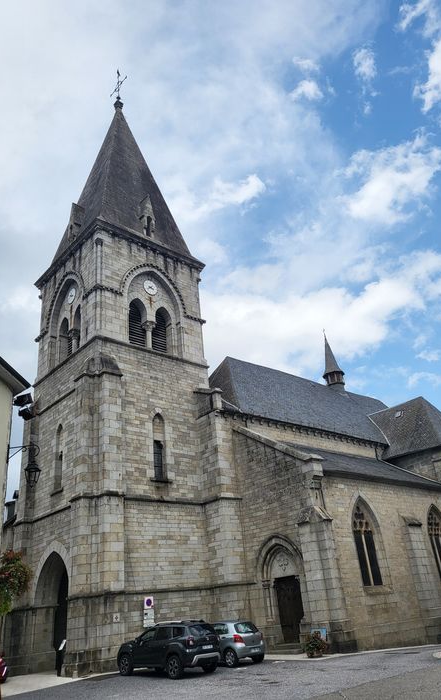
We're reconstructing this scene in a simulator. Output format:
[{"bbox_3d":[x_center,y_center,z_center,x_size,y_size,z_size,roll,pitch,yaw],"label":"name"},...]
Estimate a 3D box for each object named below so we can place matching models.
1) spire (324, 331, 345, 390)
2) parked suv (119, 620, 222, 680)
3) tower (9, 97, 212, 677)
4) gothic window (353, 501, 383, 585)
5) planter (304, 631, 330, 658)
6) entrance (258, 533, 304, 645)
[{"bbox_3d":[10.516,1.051,50.257,2.100,6.100,2.100,17,-33,-39],"label":"spire"},{"bbox_3d":[-1.930,10.880,19.200,4.340,1.680,1.850,-27,-32,37],"label":"parked suv"},{"bbox_3d":[-6.716,-3.035,34.583,8.900,40.600,9.200,17,-33,-39],"label":"tower"},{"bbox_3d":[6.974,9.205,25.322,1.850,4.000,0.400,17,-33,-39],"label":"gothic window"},{"bbox_3d":[3.691,11.437,20.498,0.920,0.950,0.920,17,-33,-39],"label":"planter"},{"bbox_3d":[3.030,11.313,25.031,0.800,4.750,3.100,17,-33,-39],"label":"entrance"}]

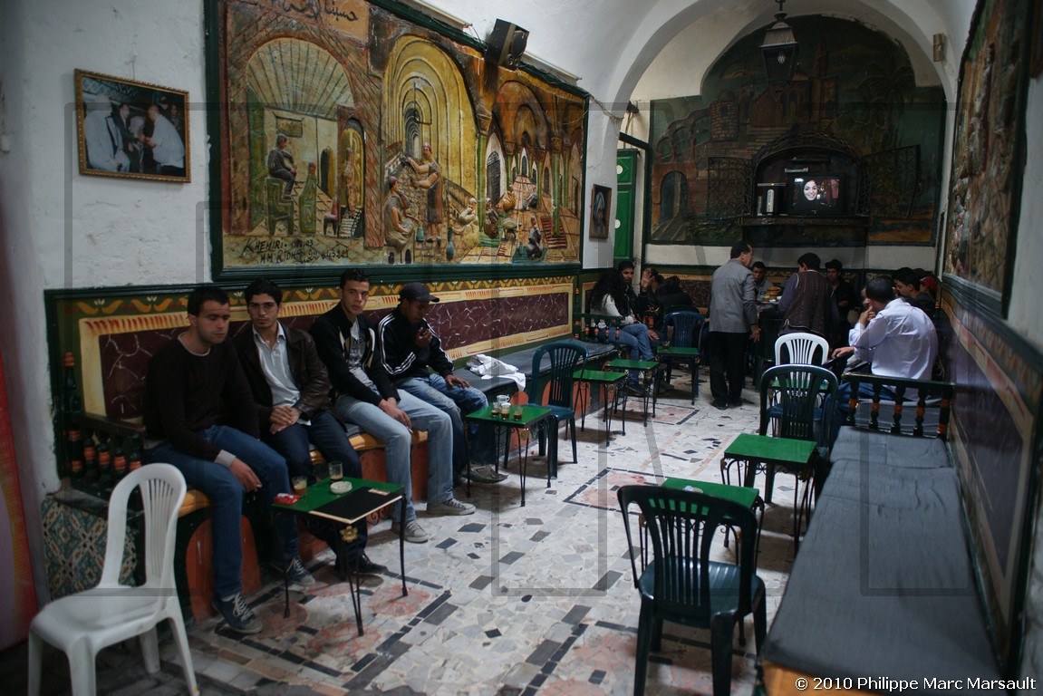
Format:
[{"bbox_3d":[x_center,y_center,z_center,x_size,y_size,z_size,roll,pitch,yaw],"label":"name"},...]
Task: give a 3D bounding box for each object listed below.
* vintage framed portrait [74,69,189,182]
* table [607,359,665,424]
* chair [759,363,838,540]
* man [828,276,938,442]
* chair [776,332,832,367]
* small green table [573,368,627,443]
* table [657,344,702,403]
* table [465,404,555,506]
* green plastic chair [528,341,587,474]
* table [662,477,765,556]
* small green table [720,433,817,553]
[{"bbox_3d":[-1.844,-1.050,3.355,0.030,0.456,0.552,5,9,31],"label":"vintage framed portrait"},{"bbox_3d":[1.023,0.411,6.482,0.419,0.526,0.402,3,9,22],"label":"table"},{"bbox_3d":[1.581,0.569,4.059,0.450,0.888,0.510,4,9,25],"label":"chair"},{"bbox_3d":[2.570,0.186,5.024,0.520,1.380,0.700,-8,11,-44],"label":"man"},{"bbox_3d":[2.310,0.334,5.843,0.450,0.860,0.510,4,9,24],"label":"chair"},{"bbox_3d":[0.631,0.499,5.856,0.419,0.526,0.402,4,9,26],"label":"small green table"},{"bbox_3d":[1.642,0.292,7.338,0.419,0.526,0.402,2,8,14],"label":"table"},{"bbox_3d":[-0.083,0.686,4.519,0.419,0.526,0.402,4,9,25],"label":"table"},{"bbox_3d":[0.176,0.427,5.060,0.450,0.888,0.510,5,9,32],"label":"green plastic chair"},{"bbox_3d":[0.778,0.899,3.003,0.419,0.526,0.402,4,9,25],"label":"table"},{"bbox_3d":[1.338,0.795,3.752,0.419,0.526,0.402,4,9,28],"label":"small green table"}]

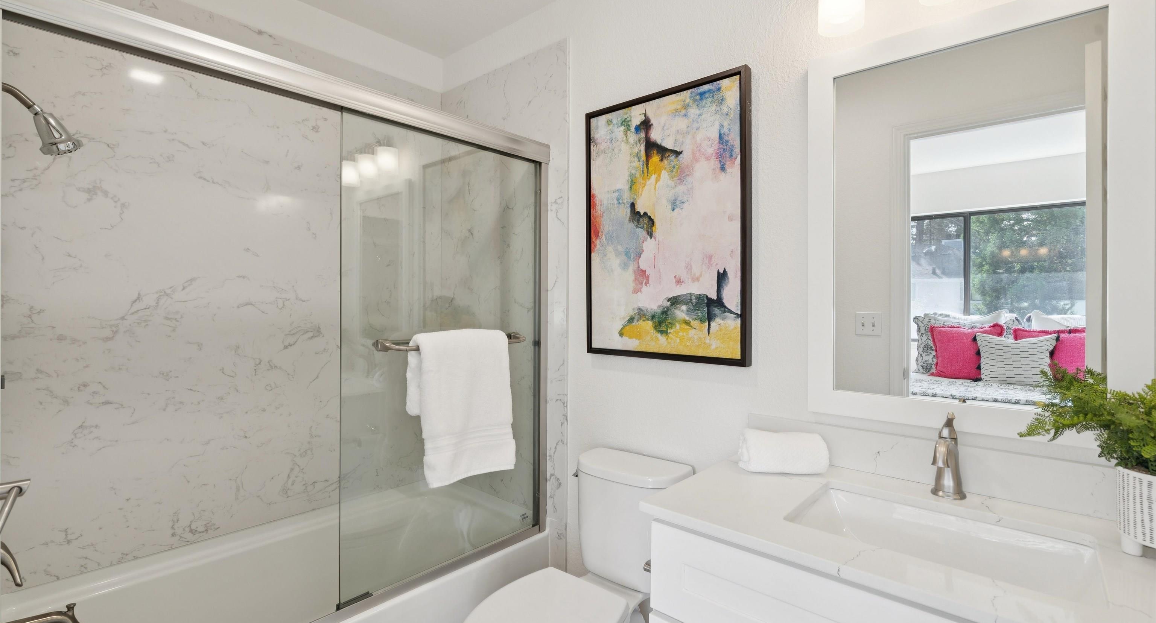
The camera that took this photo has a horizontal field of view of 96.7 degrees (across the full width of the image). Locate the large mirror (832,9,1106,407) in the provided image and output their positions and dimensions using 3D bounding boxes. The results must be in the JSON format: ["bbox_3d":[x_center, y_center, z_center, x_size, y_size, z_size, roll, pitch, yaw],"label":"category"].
[{"bbox_3d":[0.829,-0.195,1.143,0.495,0.795,0.030,0,0,42],"label":"large mirror"}]

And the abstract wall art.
[{"bbox_3d":[0.263,-0.270,1.646,0.589,0.846,0.037,0,0,42],"label":"abstract wall art"}]

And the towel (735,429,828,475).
[{"bbox_3d":[0.497,0.345,1.257,0.195,0.098,0.108,0,0,4],"label":"towel"}]

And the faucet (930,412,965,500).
[{"bbox_3d":[0.764,0.308,1.067,0.060,0.173,0.155,0,0,42],"label":"faucet"}]

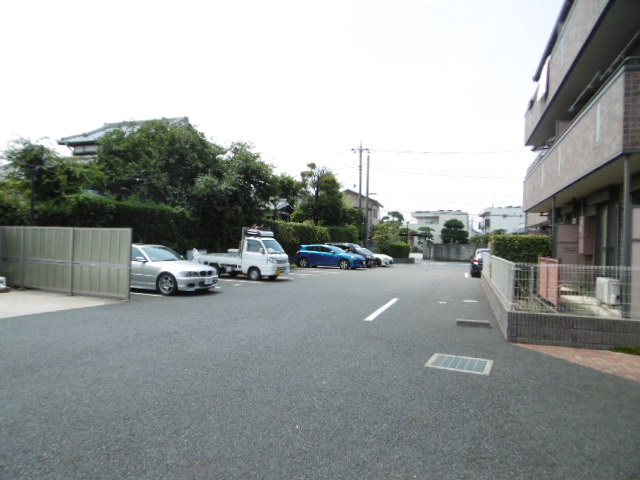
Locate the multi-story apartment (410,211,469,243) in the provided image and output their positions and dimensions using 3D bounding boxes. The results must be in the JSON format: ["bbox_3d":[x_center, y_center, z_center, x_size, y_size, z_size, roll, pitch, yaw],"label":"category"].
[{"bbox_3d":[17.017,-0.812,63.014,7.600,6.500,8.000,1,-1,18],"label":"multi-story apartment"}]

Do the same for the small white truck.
[{"bbox_3d":[-3.194,0.587,18.286,3.400,2.100,1.475,1,-1,24],"label":"small white truck"}]

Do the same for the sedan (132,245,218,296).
[{"bbox_3d":[-5.236,0.850,13.639,4.470,1.410,1.740,1,-1,26],"label":"sedan"}]

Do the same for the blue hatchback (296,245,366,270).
[{"bbox_3d":[0.573,1.064,27.849,4.450,1.470,1.750,1,-1,25],"label":"blue hatchback"}]

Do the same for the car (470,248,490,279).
[{"bbox_3d":[8.881,1.180,23.441,1.700,1.440,4.400,1,-1,17],"label":"car"}]

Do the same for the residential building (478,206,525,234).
[{"bbox_3d":[26.018,-0.785,60.015,8.500,6.700,9.000,1,-1,18],"label":"residential building"}]

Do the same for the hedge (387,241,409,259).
[{"bbox_3d":[6.286,0.879,35.894,2.100,1.300,1.200,1,-1,22],"label":"hedge"}]

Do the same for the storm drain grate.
[{"bbox_3d":[1.821,1.620,5.749,0.756,0.050,0.746,1,-1,26],"label":"storm drain grate"}]

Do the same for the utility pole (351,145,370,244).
[{"bbox_3d":[4.169,-3.918,45.042,1.800,11.900,0.450,1,-1,18],"label":"utility pole"}]

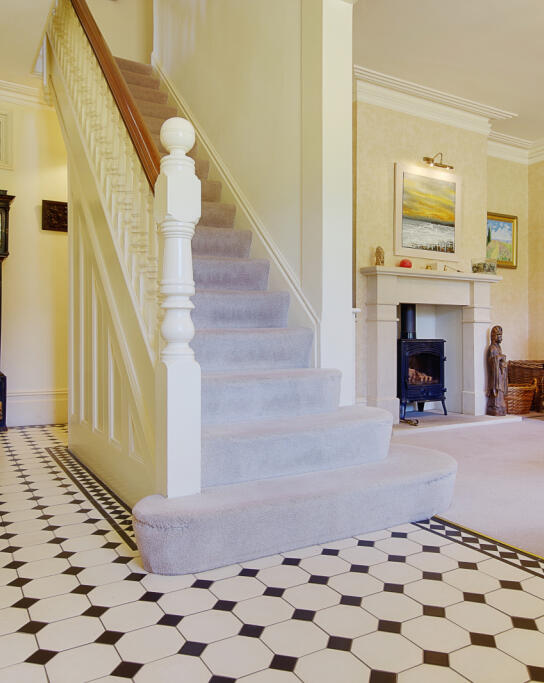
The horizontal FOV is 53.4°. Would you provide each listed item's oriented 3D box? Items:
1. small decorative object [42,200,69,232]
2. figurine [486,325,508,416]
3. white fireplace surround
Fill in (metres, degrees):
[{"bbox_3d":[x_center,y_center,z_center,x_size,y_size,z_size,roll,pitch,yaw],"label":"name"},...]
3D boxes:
[{"bbox_3d":[-1.854,-1.094,4.713,0.260,0.257,0.035,0,0,-31],"label":"small decorative object"},{"bbox_3d":[1.984,0.248,4.770,0.150,0.800,0.140,0,0,-31],"label":"figurine"},{"bbox_3d":[1.382,0.045,4.525,1.470,1.220,0.210,0,0,-31],"label":"white fireplace surround"}]

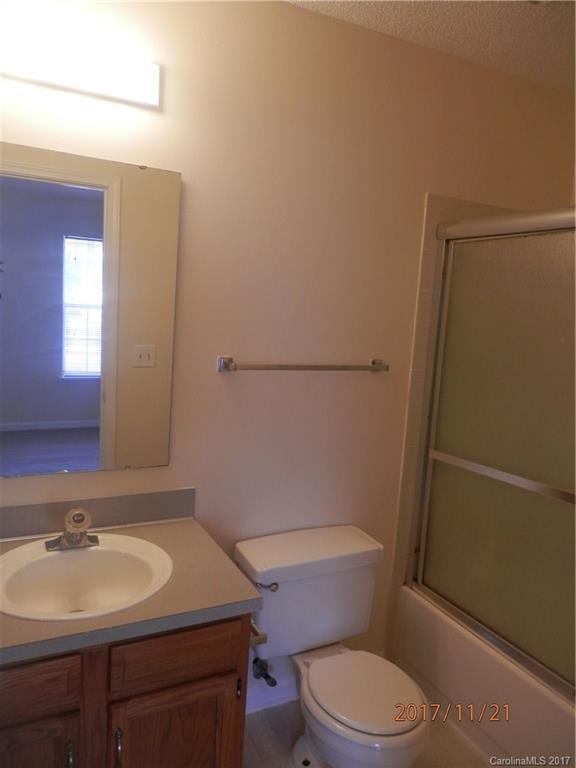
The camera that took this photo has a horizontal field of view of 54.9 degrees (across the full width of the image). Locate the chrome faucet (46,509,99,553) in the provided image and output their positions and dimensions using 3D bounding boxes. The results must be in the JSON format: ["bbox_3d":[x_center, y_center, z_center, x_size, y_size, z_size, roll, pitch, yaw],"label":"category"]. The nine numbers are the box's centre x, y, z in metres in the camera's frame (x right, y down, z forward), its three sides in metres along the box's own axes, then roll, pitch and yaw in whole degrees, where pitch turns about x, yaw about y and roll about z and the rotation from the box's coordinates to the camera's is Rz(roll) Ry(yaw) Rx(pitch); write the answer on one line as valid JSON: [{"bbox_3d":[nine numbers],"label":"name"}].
[{"bbox_3d":[-0.588,0.403,1.536,0.148,0.112,0.140,-1,8,-26],"label":"chrome faucet"}]

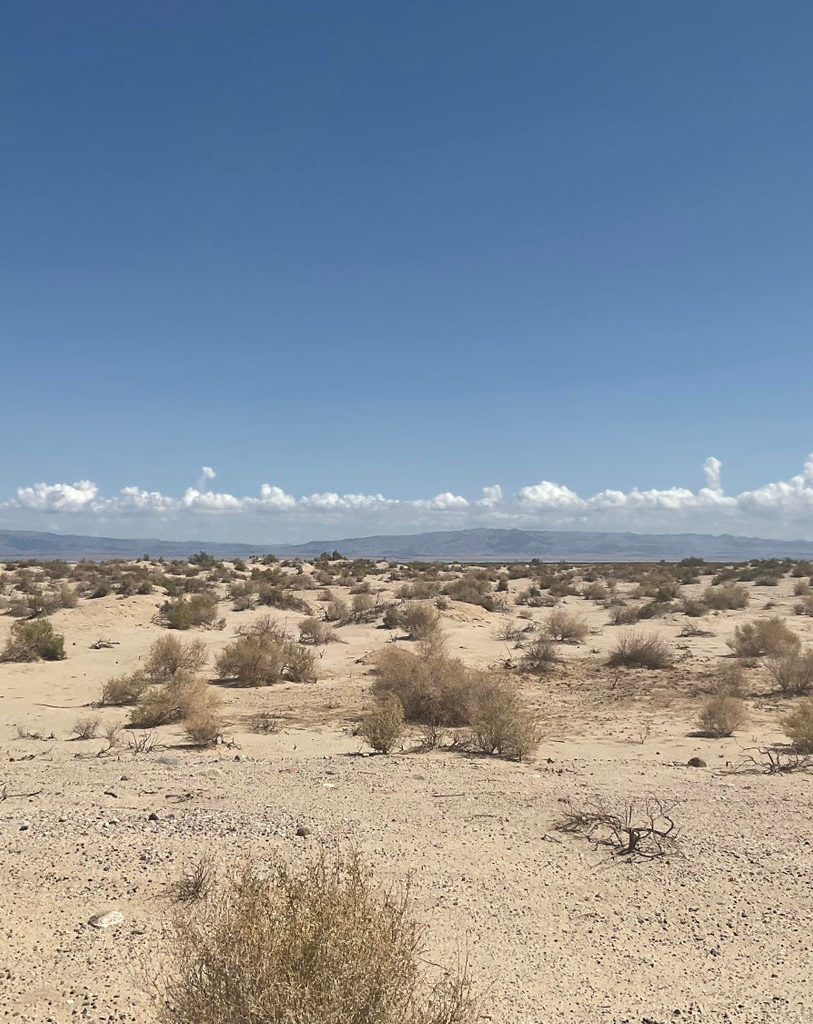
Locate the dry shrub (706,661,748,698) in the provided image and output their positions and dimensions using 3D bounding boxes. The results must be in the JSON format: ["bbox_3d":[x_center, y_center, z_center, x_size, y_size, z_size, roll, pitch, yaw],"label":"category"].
[{"bbox_3d":[3.823,1.991,13.642,0.509,0.420,0.483,-1,-3,16],"label":"dry shrub"}]

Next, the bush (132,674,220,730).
[{"bbox_3d":[-2.308,1.866,11.402,0.907,0.574,0.816,0,-2,-11],"label":"bush"}]

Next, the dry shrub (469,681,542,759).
[{"bbox_3d":[0.811,1.693,9.373,0.584,0.618,0.526,0,-2,5],"label":"dry shrub"}]

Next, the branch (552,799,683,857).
[{"bbox_3d":[1.147,1.715,6.217,0.657,0.244,0.493,-1,-2,10],"label":"branch"}]

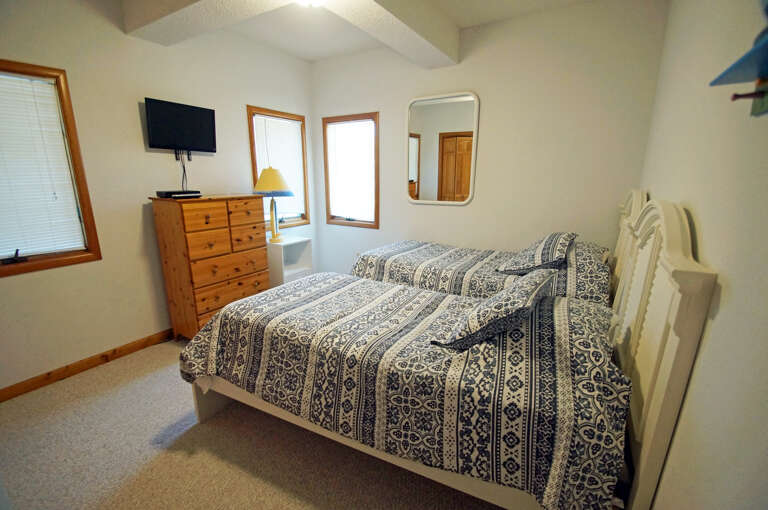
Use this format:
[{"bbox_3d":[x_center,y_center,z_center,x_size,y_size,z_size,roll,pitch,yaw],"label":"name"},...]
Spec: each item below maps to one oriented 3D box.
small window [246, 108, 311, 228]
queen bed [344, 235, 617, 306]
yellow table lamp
[{"bbox_3d":[-1.013,-0.841,3.225,0.080,1.140,0.637,10,16,37],"label":"small window"},{"bbox_3d":[0.739,0.393,2.540,1.930,0.710,0.900,7,14,27],"label":"queen bed"},{"bbox_3d":[-1.037,-0.471,2.979,0.355,0.683,0.355,8,15,33],"label":"yellow table lamp"}]

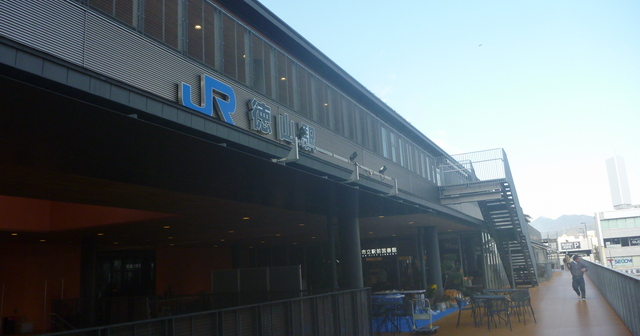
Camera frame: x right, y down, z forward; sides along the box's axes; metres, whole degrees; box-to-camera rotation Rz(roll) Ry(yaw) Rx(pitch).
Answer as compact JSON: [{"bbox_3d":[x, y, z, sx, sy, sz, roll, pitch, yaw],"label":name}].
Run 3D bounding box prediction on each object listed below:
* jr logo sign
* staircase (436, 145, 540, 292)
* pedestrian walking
[{"bbox_3d":[-1.744,-1.076,8.156,0.120,0.687,1.332,-9,-13,25],"label":"jr logo sign"},{"bbox_3d":[8.825,3.191,26.176,2.800,6.150,10.900,-9,-13,25],"label":"staircase"},{"bbox_3d":[9.505,4.019,19.042,0.580,1.640,0.420,-9,-13,25],"label":"pedestrian walking"}]

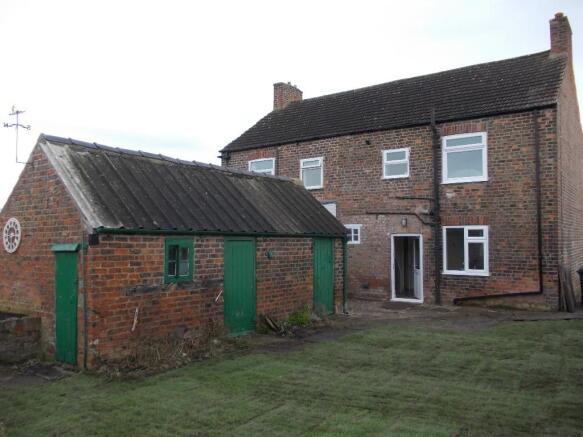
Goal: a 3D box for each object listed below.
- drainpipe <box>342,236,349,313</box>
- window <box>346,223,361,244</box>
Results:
[{"bbox_3d":[1.460,1.474,12.376,0.110,1.980,0.090,-2,-4,38],"label":"drainpipe"},{"bbox_3d":[1.929,0.513,14.996,0.620,0.589,0.120,-2,-4,34],"label":"window"}]

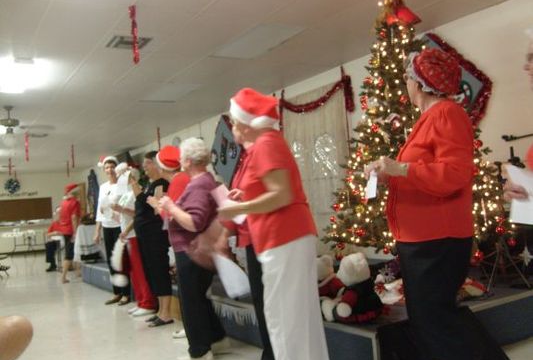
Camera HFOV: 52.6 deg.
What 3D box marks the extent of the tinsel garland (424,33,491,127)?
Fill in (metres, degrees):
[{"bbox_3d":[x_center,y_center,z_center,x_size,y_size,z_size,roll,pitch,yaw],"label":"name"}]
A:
[{"bbox_3d":[1.933,-0.990,5.503,0.130,1.240,0.800,-3,-3,-31],"label":"tinsel garland"}]

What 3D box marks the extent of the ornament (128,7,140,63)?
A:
[{"bbox_3d":[-1.059,-1.177,4.365,0.075,0.480,0.075,-3,-3,-31],"label":"ornament"}]

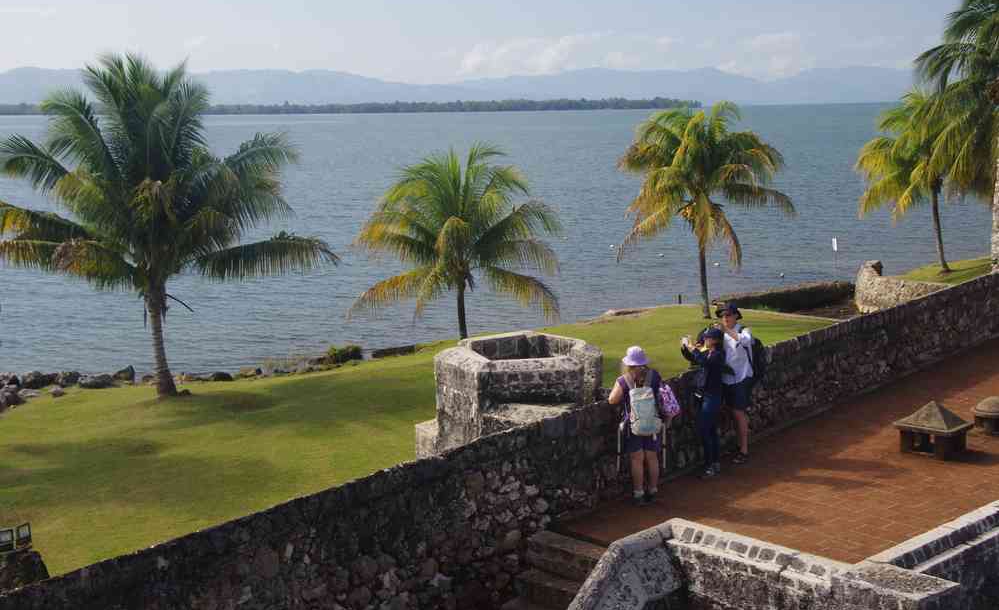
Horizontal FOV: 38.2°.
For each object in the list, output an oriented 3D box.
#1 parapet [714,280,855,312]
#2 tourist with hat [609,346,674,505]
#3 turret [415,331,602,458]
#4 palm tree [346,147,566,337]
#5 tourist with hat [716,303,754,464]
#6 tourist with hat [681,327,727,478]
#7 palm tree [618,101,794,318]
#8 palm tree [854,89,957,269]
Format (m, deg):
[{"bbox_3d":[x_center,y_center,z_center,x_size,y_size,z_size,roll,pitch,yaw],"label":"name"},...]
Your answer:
[{"bbox_3d":[9.931,-0.076,49.764,7.239,0.800,0.700,-7,10,-40],"label":"parapet"},{"bbox_3d":[1.444,1.203,14.666,0.620,1.572,0.520,-4,8,-20],"label":"tourist with hat"},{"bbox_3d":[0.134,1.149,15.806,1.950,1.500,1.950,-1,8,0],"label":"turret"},{"bbox_3d":[-1.262,-1.715,39.884,5.860,5.520,5.860,-1,8,0],"label":"palm tree"},{"bbox_3d":[2.669,0.863,16.266,0.520,1.777,0.550,-8,11,-43],"label":"tourist with hat"},{"bbox_3d":[2.271,1.032,15.715,0.580,1.603,0.480,-2,8,-12],"label":"tourist with hat"},{"bbox_3d":[6.300,-2.877,43.750,5.391,6.582,5.391,-1,8,0],"label":"palm tree"},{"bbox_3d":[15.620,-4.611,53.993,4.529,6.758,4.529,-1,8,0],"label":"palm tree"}]

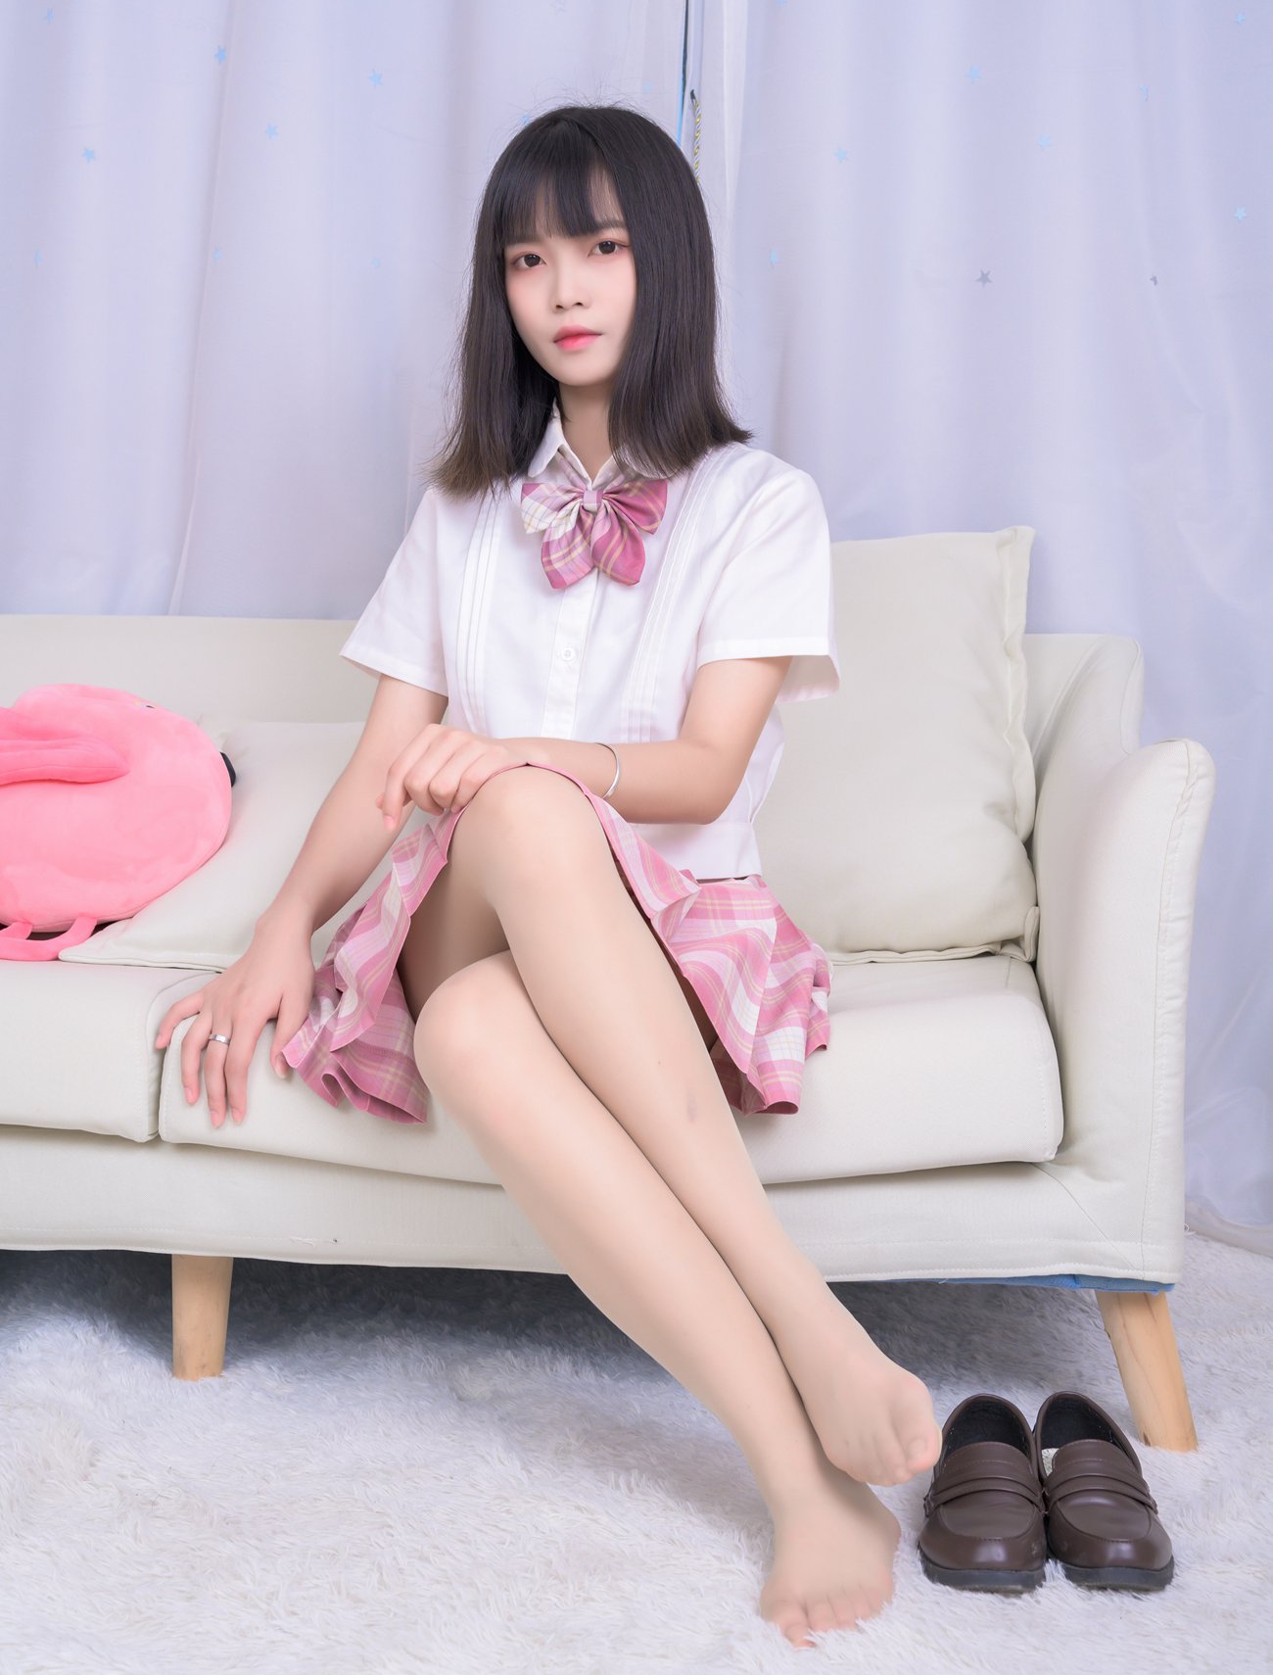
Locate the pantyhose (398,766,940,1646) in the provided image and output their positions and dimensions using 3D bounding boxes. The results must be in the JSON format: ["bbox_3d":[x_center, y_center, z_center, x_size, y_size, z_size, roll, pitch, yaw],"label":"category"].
[{"bbox_3d":[0.027,0.229,1.751,0.432,0.585,0.565,2,5,8],"label":"pantyhose"}]

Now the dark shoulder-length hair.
[{"bbox_3d":[-0.041,-0.439,1.860,0.265,0.325,0.230,2,5,15],"label":"dark shoulder-length hair"}]

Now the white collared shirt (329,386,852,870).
[{"bbox_3d":[-0.040,-0.164,1.860,0.410,0.400,0.270,2,5,14],"label":"white collared shirt"}]

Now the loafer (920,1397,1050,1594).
[{"bbox_3d":[0.267,0.496,1.725,0.096,0.080,0.252,2,5,9],"label":"loafer"}]

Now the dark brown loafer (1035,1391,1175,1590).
[{"bbox_3d":[0.350,0.498,1.725,0.096,0.080,0.252,1,5,4],"label":"dark brown loafer"}]

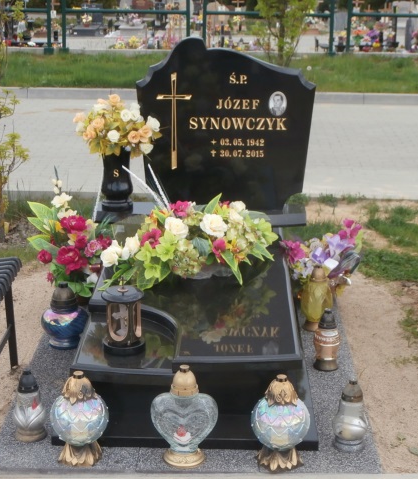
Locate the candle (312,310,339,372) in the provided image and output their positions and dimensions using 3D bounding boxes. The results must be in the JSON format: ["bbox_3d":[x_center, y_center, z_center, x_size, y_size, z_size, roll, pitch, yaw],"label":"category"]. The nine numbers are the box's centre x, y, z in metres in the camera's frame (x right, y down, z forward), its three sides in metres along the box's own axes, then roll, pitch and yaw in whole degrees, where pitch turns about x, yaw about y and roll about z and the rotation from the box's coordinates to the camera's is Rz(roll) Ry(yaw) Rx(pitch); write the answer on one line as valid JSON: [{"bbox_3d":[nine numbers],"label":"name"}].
[{"bbox_3d":[0.426,0.357,3.811,0.094,0.225,0.094,1,17,1],"label":"candle"}]

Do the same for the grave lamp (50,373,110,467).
[{"bbox_3d":[-0.385,0.526,3.164,0.177,0.276,0.177,1,17,1],"label":"grave lamp"}]

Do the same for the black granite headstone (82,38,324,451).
[{"bbox_3d":[-0.052,-0.126,3.921,0.880,1.080,1.730,1,17,1],"label":"black granite headstone"}]

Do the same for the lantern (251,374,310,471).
[{"bbox_3d":[0.216,0.533,3.141,0.176,0.279,0.176,1,17,1],"label":"lantern"}]

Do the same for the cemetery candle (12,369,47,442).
[{"bbox_3d":[-0.552,0.512,3.298,0.106,0.223,0.106,1,17,1],"label":"cemetery candle"}]

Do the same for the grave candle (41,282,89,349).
[{"bbox_3d":[-0.547,0.280,4.018,0.183,0.245,0.183,1,17,1],"label":"grave candle"}]

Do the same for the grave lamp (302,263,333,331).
[{"bbox_3d":[0.428,0.228,4.174,0.127,0.258,0.127,1,17,1],"label":"grave lamp"}]

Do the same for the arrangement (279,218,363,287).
[{"bbox_3d":[0.474,0.076,4.479,0.350,0.340,0.280,1,17,1],"label":"arrangement"}]

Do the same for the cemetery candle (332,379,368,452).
[{"bbox_3d":[0.435,0.535,3.245,0.111,0.216,0.111,1,17,1],"label":"cemetery candle"}]

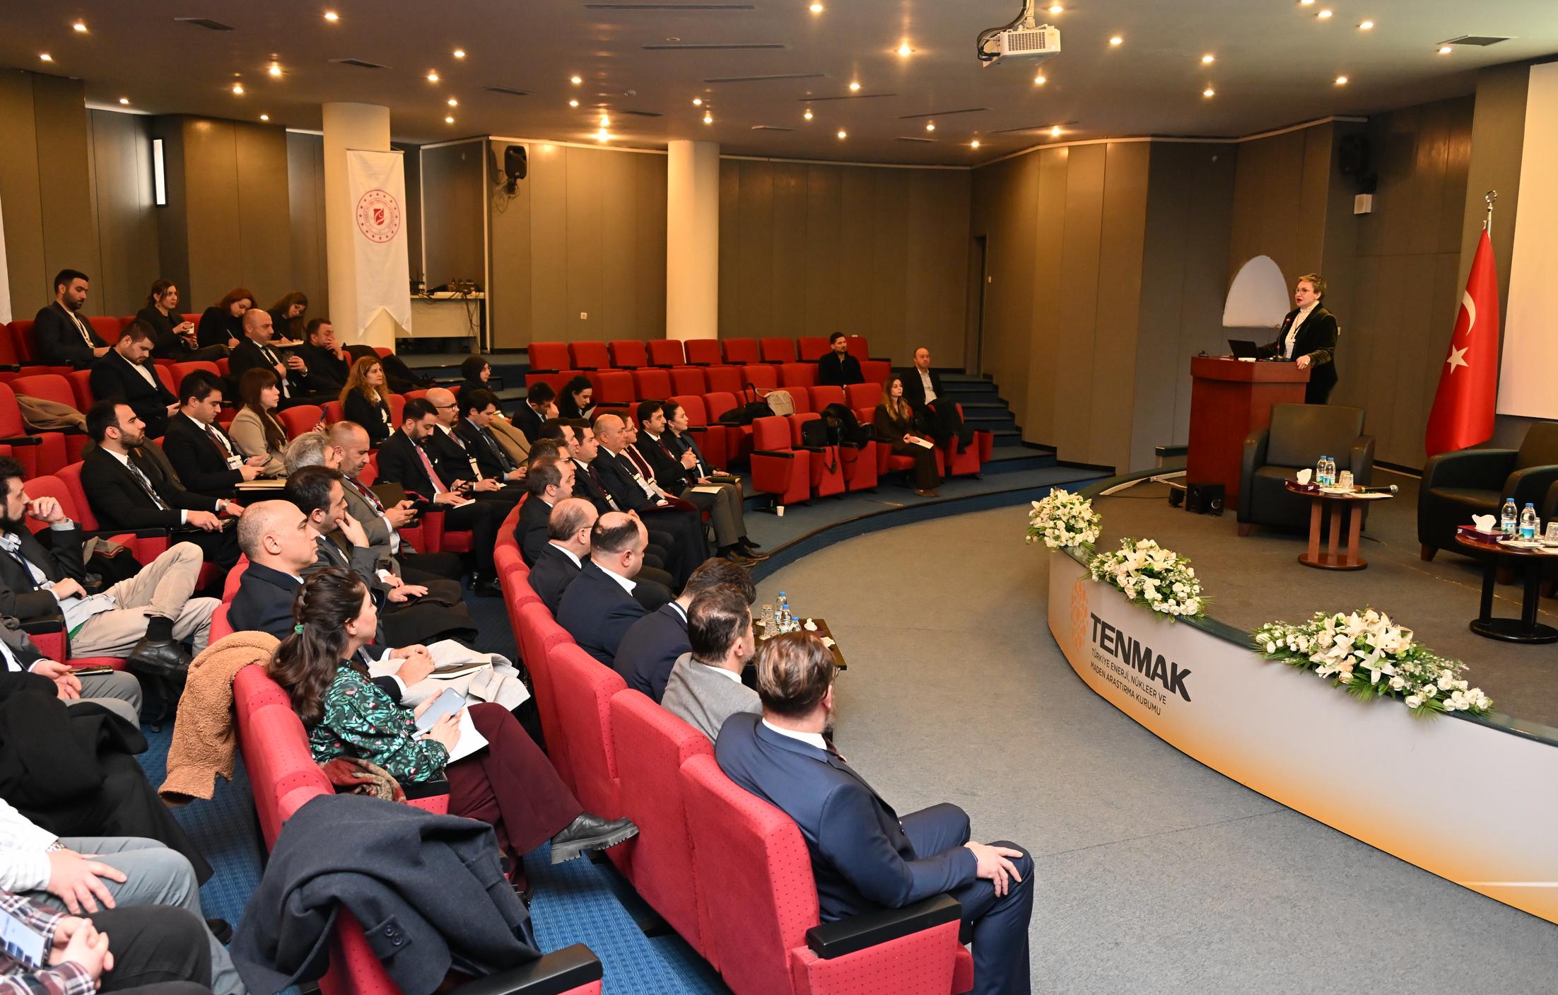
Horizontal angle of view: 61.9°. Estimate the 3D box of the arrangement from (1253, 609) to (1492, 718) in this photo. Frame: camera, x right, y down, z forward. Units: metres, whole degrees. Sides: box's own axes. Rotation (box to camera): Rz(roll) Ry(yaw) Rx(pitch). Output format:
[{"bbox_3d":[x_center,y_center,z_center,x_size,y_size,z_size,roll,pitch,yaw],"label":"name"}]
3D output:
[{"bbox_3d":[2.470,0.664,5.429,0.376,0.267,1.089,-4,10,-28],"label":"arrangement"}]

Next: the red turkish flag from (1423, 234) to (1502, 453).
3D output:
[{"bbox_3d":[4.843,-1.092,9.200,0.500,1.620,0.320,6,10,29],"label":"red turkish flag"}]

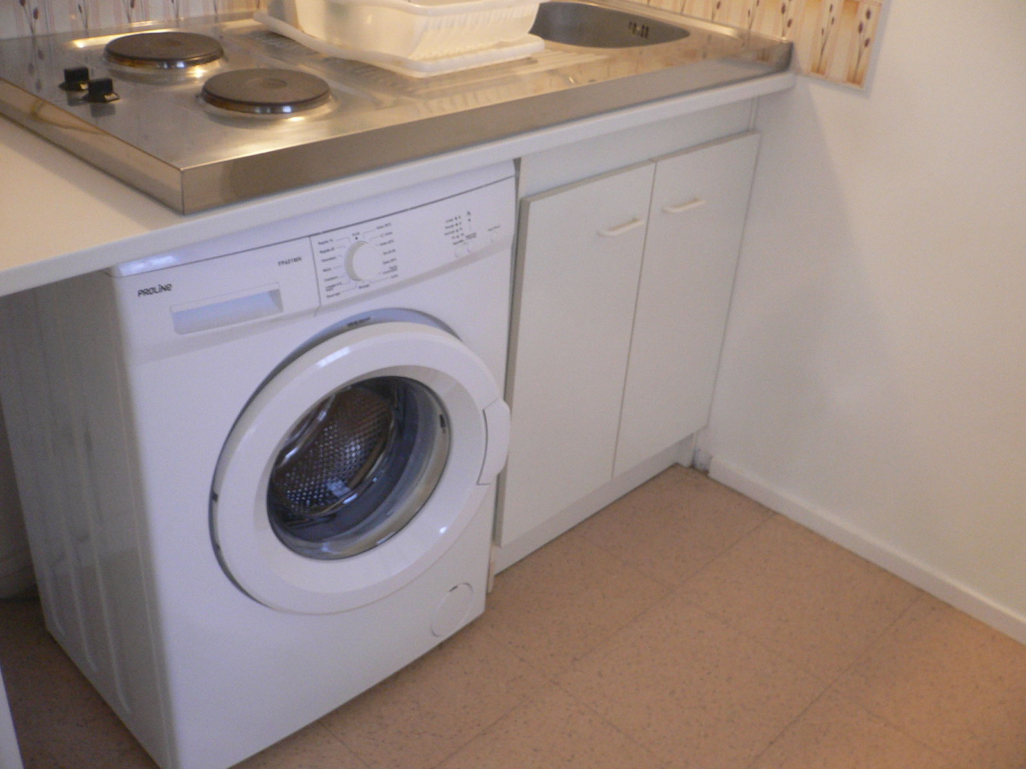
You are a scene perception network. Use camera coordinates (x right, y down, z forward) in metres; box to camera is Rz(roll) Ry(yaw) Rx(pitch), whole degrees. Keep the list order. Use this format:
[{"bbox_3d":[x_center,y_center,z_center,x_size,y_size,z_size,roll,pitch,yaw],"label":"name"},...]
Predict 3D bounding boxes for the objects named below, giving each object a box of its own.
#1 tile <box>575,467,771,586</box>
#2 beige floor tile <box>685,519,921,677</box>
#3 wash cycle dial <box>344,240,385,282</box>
[{"bbox_3d":[0.330,0.278,2.134,0.262,0.010,0.360,29,38,35],"label":"tile"},{"bbox_3d":[0.543,0.393,1.965,0.322,0.010,0.355,29,38,35],"label":"beige floor tile"},{"bbox_3d":[-0.185,-0.153,1.294,0.019,0.052,0.052,24,35,38],"label":"wash cycle dial"}]

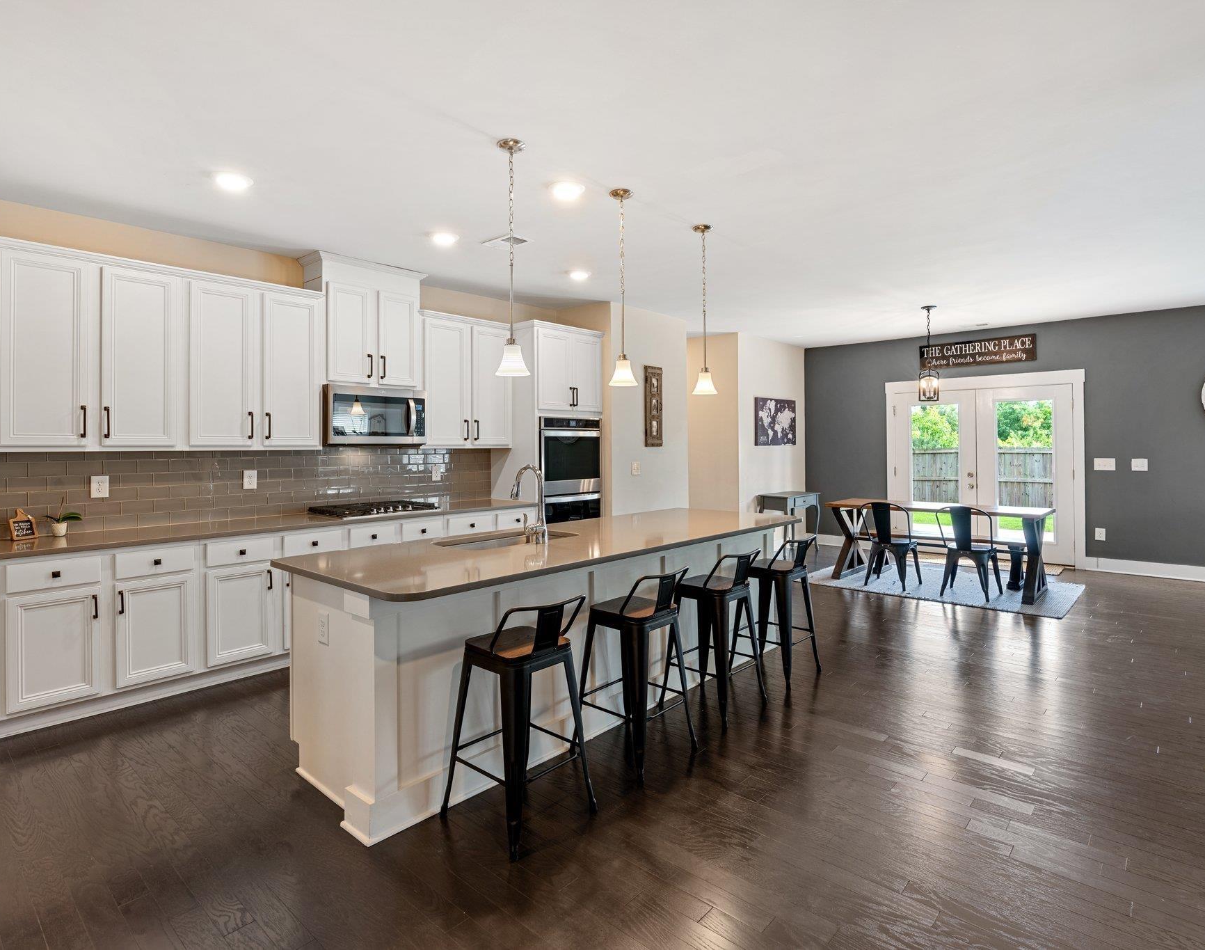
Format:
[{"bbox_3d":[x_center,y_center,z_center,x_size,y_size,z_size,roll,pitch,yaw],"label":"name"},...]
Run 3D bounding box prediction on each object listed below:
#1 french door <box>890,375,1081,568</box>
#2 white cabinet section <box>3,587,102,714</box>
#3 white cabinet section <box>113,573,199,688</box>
[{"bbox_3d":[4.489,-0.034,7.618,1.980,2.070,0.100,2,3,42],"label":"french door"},{"bbox_3d":[-2.917,0.857,3.332,0.500,0.562,0.367,1,2,43],"label":"white cabinet section"},{"bbox_3d":[-2.628,0.836,3.646,0.500,0.566,0.374,1,2,43],"label":"white cabinet section"}]

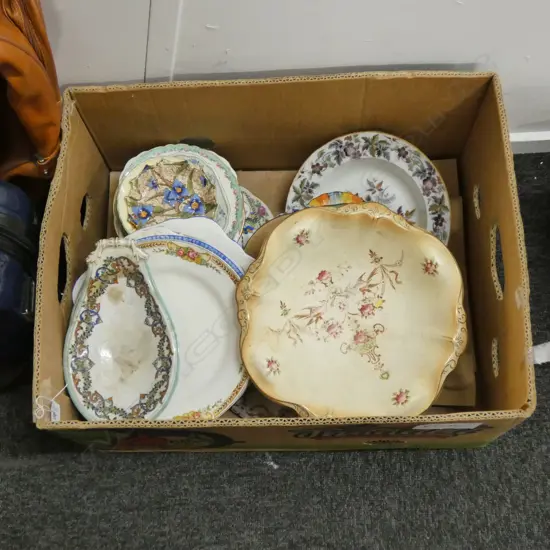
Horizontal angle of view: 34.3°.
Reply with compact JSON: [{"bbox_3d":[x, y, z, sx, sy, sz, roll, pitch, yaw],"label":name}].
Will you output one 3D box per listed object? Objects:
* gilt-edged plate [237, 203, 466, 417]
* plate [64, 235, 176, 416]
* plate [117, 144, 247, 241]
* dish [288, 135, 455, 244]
[{"bbox_3d":[0.092,0.050,1.068,0.275,0.033,0.274,-1,83,5],"label":"gilt-edged plate"},{"bbox_3d":[-0.179,0.072,1.055,0.132,0.055,0.221,-2,79,-3],"label":"plate"},{"bbox_3d":[-0.130,-0.092,1.210,0.178,0.040,0.178,-1,72,2],"label":"plate"},{"bbox_3d":[0.120,-0.076,1.156,0.215,0.030,0.215,0,90,0],"label":"dish"}]

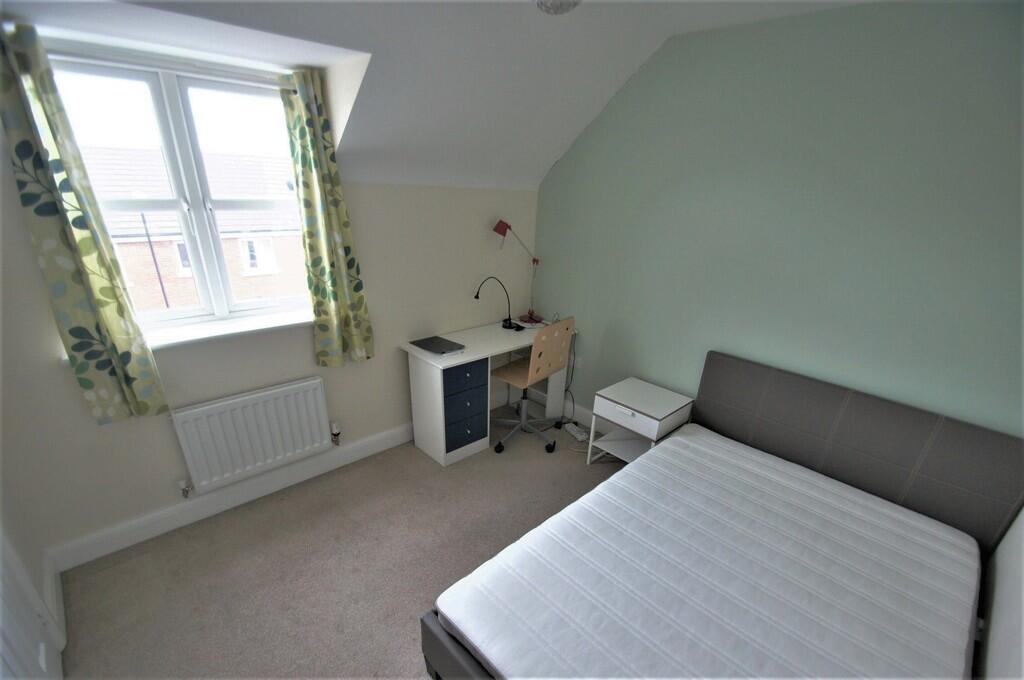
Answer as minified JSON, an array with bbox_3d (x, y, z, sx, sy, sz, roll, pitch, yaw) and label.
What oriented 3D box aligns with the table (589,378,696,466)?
[{"bbox_3d":[0.820,0.607,2.724,0.398,0.533,0.465,-14,23,-38],"label":"table"}]

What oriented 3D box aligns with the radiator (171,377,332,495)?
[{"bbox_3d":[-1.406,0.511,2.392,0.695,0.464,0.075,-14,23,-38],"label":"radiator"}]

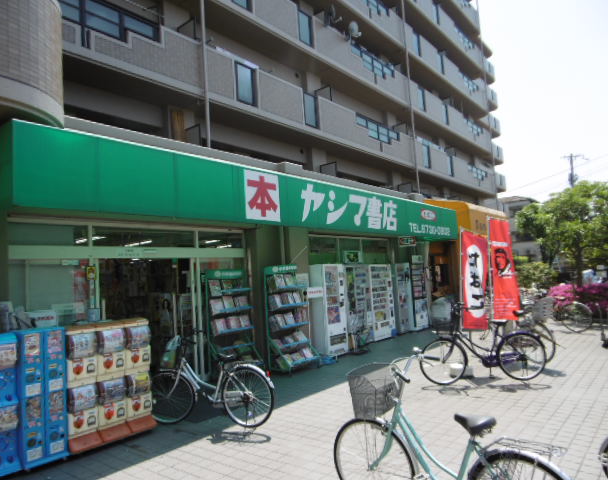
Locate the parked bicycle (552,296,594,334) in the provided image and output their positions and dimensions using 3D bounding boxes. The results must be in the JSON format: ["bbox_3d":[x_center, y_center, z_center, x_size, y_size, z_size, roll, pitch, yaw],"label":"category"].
[{"bbox_3d":[5.991,1.650,10.624,0.580,1.050,1.780,-2,-5,-23],"label":"parked bicycle"}]

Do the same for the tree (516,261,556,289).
[{"bbox_3d":[7.768,1.605,14.934,1.600,1.650,1.500,-6,-6,27],"label":"tree"}]

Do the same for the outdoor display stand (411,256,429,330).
[{"bbox_3d":[3.163,1.508,12.751,0.450,2.040,0.720,-7,-6,40],"label":"outdoor display stand"}]

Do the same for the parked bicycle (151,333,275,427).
[{"bbox_3d":[-1.121,1.597,5.095,1.760,1.030,0.550,-5,-5,17],"label":"parked bicycle"}]

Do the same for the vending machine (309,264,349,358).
[{"bbox_3d":[0.459,1.499,9.539,0.600,1.870,0.720,-8,-7,39],"label":"vending machine"}]

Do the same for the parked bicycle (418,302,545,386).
[{"bbox_3d":[2.461,1.458,6.142,1.780,1.100,0.580,-4,-5,8],"label":"parked bicycle"}]

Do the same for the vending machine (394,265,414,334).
[{"bbox_3d":[2.615,1.626,12.505,0.500,1.860,0.660,-8,-7,39],"label":"vending machine"}]

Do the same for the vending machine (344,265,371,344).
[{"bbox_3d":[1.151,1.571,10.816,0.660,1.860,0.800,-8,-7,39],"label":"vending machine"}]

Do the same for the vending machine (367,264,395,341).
[{"bbox_3d":[1.770,1.565,11.266,0.650,1.830,1.040,-7,-6,40],"label":"vending machine"}]

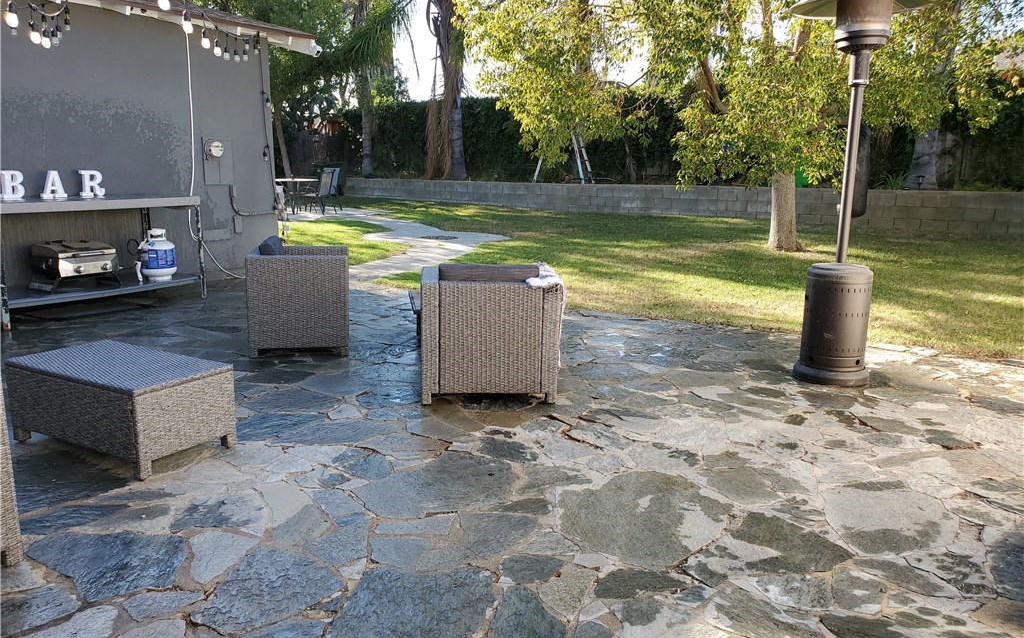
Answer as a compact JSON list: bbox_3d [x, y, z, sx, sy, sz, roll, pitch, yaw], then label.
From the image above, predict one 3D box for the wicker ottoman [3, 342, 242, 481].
[{"bbox_3d":[-1.821,0.391,3.596,0.955,0.390,0.503,7,14,29],"label":"wicker ottoman"}]

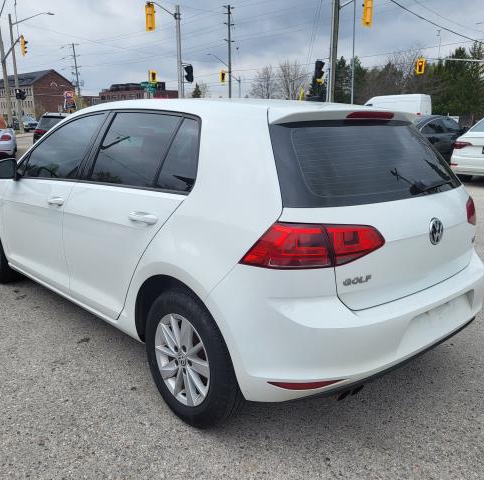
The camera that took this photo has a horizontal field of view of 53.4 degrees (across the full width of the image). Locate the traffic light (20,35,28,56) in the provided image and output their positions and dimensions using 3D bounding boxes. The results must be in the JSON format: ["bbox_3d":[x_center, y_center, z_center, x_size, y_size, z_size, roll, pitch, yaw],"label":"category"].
[{"bbox_3d":[-12.986,-11.583,28.700,0.400,1.130,0.520,-13,19,-40],"label":"traffic light"}]

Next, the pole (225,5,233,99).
[{"bbox_3d":[-1.537,-22.116,62.193,0.330,15.240,0.330,-1,14,-1],"label":"pole"}]

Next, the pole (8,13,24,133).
[{"bbox_3d":[-18.280,-13.403,38.912,0.290,9.180,0.290,-6,15,-25],"label":"pole"}]

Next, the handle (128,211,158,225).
[{"bbox_3d":[-0.438,-0.099,2.140,0.050,0.045,0.220,-10,17,-42],"label":"handle"}]

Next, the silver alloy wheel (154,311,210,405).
[{"bbox_3d":[-0.224,0.524,2.171,0.160,0.415,0.415,-10,17,-42],"label":"silver alloy wheel"}]

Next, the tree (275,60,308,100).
[{"bbox_3d":[8.108,-23.683,78.598,5.700,10.700,5.700,0,14,0],"label":"tree"}]

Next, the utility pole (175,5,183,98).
[{"bbox_3d":[-2.849,-7.491,22.187,0.200,6.170,0.200,14,20,43],"label":"utility pole"}]

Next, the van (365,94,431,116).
[{"bbox_3d":[9.328,-8.033,31.608,5.600,2.650,2.000,13,19,41],"label":"van"}]

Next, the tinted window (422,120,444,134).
[{"bbox_3d":[5.546,-3.258,13.921,1.000,0.400,0.100,-10,17,-36],"label":"tinted window"}]

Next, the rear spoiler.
[{"bbox_3d":[0.549,-0.577,2.241,1.140,0.100,0.230,-12,19,-42],"label":"rear spoiler"}]

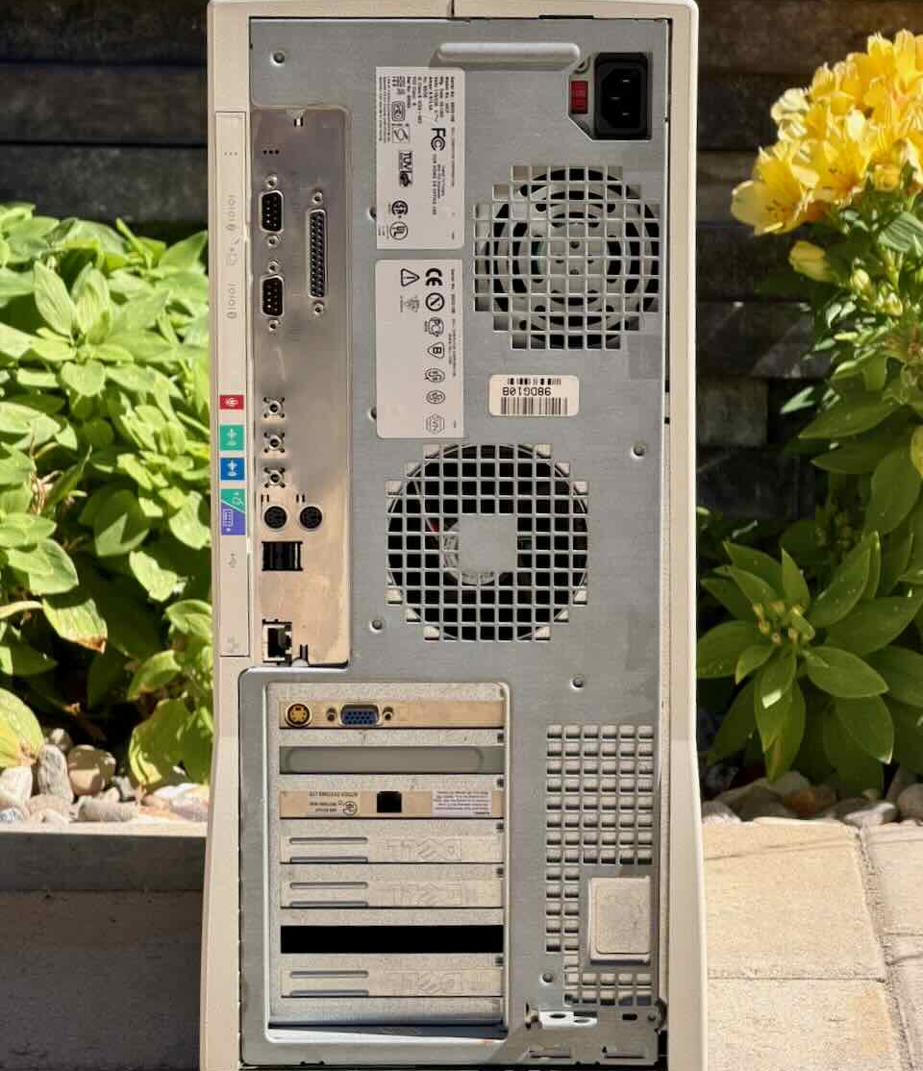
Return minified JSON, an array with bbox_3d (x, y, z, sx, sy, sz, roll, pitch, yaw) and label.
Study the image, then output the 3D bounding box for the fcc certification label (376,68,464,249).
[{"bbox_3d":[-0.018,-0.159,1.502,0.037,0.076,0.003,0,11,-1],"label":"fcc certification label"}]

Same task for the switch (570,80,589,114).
[{"bbox_3d":[0.050,-0.185,1.502,0.008,0.014,0.008,0,10,0],"label":"switch"}]

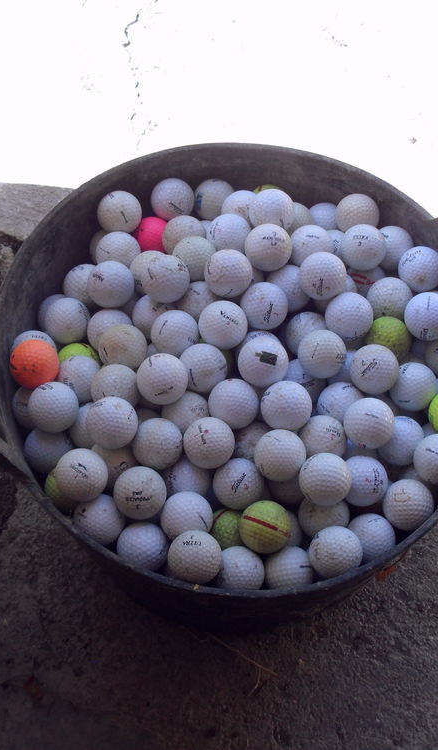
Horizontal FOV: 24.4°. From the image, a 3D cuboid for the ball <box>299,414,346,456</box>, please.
[{"bbox_3d":[0.089,0.056,0.872,0.043,0.043,0.043,0,62,-1],"label":"ball"}]

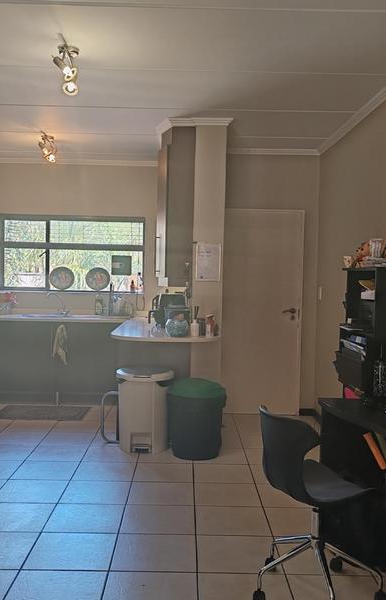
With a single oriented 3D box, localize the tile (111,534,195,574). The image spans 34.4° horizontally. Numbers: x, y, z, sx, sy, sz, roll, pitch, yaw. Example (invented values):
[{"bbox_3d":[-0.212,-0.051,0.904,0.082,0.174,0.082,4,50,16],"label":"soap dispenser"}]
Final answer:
[{"bbox_3d":[-0.192,1.275,3.148,0.410,0.010,0.410,1,3,-1],"label":"tile"}]

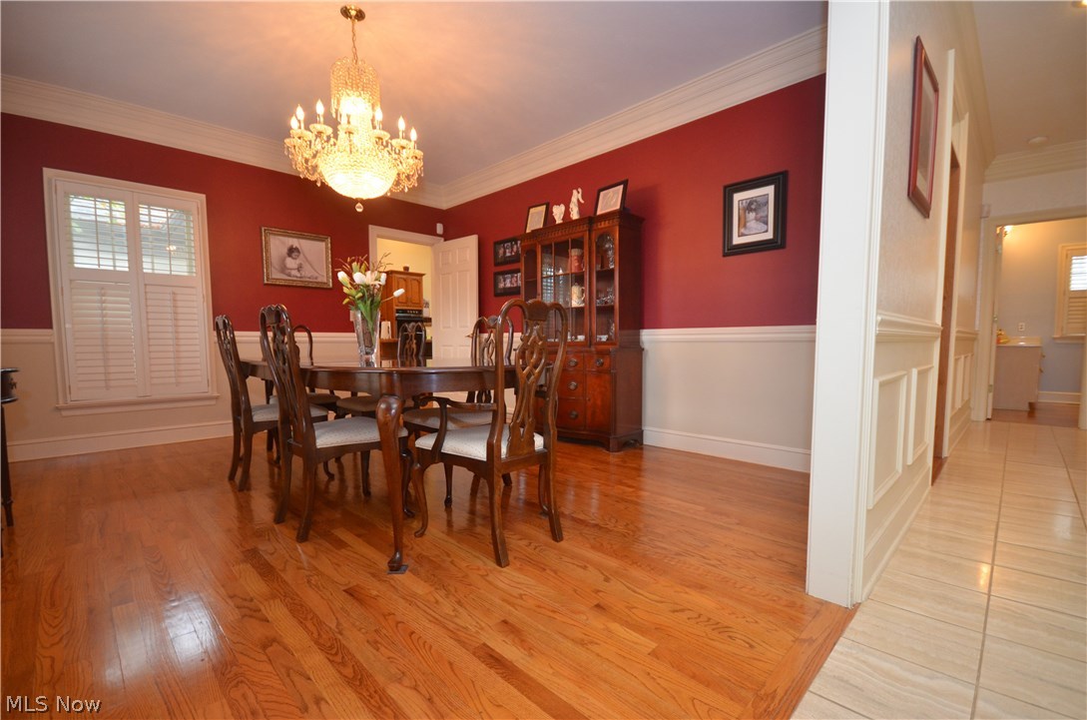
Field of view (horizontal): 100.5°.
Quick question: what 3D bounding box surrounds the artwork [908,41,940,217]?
[{"bbox_3d":[1.705,-0.995,2.035,0.530,0.660,0.030,-3,3,-42],"label":"artwork"}]

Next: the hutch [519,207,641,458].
[{"bbox_3d":[0.275,-0.237,3.985,0.422,1.859,1.176,-3,3,-44],"label":"hutch"}]

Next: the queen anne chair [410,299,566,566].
[{"bbox_3d":[-0.221,0.265,2.003,0.568,1.030,0.603,2,3,43],"label":"queen anne chair"}]

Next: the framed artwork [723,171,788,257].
[{"bbox_3d":[1.439,-0.988,3.102,0.035,0.502,0.415,-3,3,-44],"label":"framed artwork"}]

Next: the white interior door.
[{"bbox_3d":[-1.039,-0.379,5.317,0.764,2.040,0.042,2,3,38],"label":"white interior door"}]

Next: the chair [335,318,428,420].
[{"bbox_3d":[-1.171,0.220,3.320,0.563,1.015,0.502,-3,3,-44],"label":"chair"}]

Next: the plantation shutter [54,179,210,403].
[{"bbox_3d":[-3.298,-0.527,3.690,0.890,1.670,0.060,-3,4,-43],"label":"plantation shutter"}]

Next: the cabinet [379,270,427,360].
[{"bbox_3d":[-2.974,-0.657,9.410,0.690,2.230,0.650,-3,4,-44],"label":"cabinet"}]

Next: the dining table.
[{"bbox_3d":[-1.051,0.371,2.746,1.156,0.762,2.533,-3,3,-44],"label":"dining table"}]

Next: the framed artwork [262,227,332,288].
[{"bbox_3d":[-2.425,-0.994,4.487,0.623,0.548,0.040,-3,3,-44],"label":"framed artwork"}]

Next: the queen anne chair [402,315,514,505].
[{"bbox_3d":[-0.480,0.241,2.702,0.570,1.020,0.510,-3,4,-45],"label":"queen anne chair"}]

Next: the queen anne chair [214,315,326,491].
[{"bbox_3d":[-1.702,0.239,2.859,0.570,1.020,0.510,-3,4,-45],"label":"queen anne chair"}]

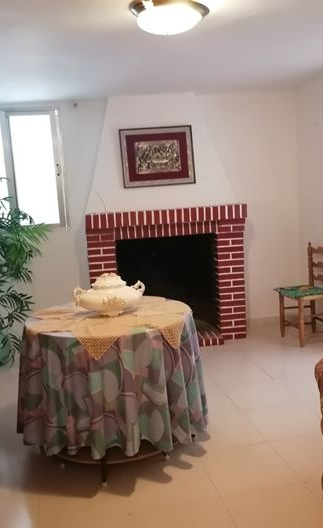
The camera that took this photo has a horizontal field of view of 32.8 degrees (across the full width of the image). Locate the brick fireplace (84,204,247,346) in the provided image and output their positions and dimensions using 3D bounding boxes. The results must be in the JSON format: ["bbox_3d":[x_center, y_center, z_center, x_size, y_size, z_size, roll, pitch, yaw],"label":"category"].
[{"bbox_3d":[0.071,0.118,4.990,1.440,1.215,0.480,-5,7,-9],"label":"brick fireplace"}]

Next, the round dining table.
[{"bbox_3d":[-0.272,0.546,2.961,1.030,0.565,1.030,-5,7,-9],"label":"round dining table"}]

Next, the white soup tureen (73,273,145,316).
[{"bbox_3d":[-0.291,0.157,2.959,0.375,0.218,0.260,-5,7,-14],"label":"white soup tureen"}]

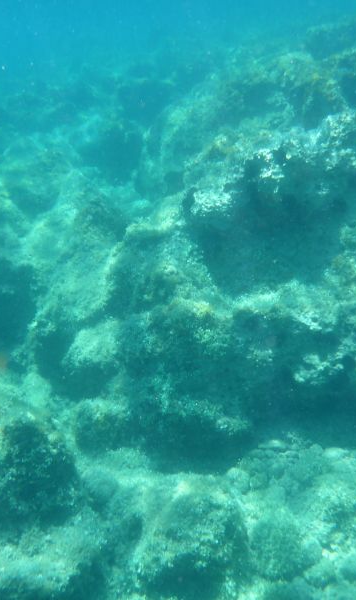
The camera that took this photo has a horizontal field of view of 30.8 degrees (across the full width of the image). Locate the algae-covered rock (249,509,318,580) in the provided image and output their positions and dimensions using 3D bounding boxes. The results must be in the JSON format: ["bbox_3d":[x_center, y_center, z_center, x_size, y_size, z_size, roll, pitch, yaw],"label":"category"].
[{"bbox_3d":[0.340,0.790,2.080,0.210,0.160,0.190,0,22,0],"label":"algae-covered rock"}]

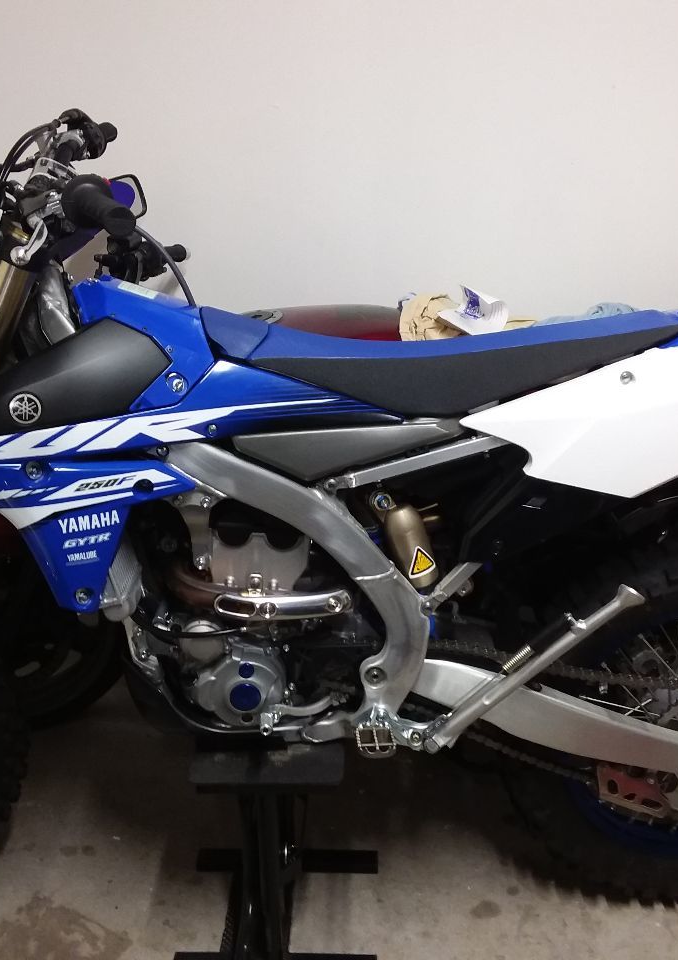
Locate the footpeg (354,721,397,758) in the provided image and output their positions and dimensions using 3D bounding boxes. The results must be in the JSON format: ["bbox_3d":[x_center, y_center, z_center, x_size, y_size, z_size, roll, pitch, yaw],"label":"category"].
[{"bbox_3d":[0.050,0.373,1.431,0.057,0.038,0.088,-1,19,-1],"label":"footpeg"}]

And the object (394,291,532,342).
[{"bbox_3d":[0.255,-0.317,2.012,0.260,0.120,0.180,-1,22,0],"label":"object"}]

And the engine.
[{"bbox_3d":[-0.138,0.177,1.561,0.365,0.375,0.300,-1,19,-1],"label":"engine"}]

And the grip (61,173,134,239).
[{"bbox_3d":[-0.253,-0.288,1.067,0.056,0.056,0.122,-12,30,-27],"label":"grip"}]

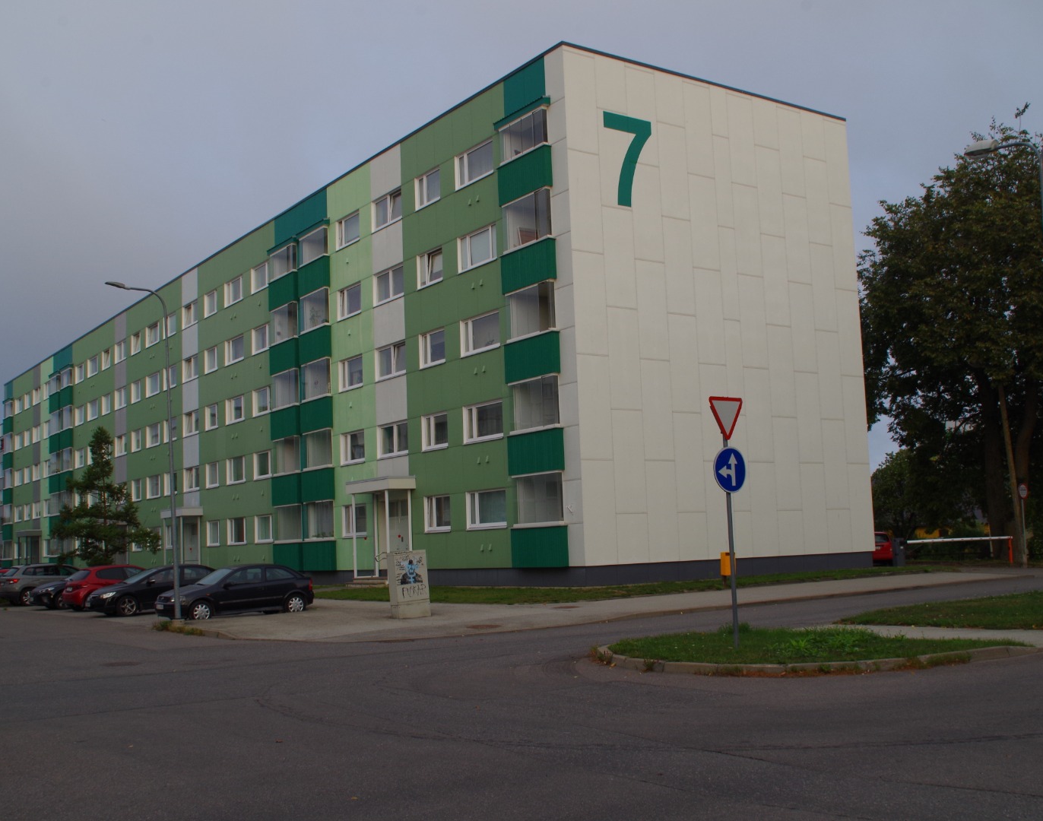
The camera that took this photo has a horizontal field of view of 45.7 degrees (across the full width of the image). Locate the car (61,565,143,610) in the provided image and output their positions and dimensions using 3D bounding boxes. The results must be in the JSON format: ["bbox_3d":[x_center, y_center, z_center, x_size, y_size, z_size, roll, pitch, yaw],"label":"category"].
[{"bbox_3d":[-13.630,6.040,42.300,3.970,1.460,1.740,3,-8,-37],"label":"car"}]

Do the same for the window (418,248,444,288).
[{"bbox_3d":[-3.048,-4.810,41.649,0.150,1.130,1.600,2,-8,-34],"label":"window"}]

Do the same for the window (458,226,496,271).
[{"bbox_3d":[-1.412,-5.142,39.208,0.150,1.130,2.200,2,-8,-34],"label":"window"}]

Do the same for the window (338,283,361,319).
[{"bbox_3d":[-6.510,-4.158,47.317,0.170,1.189,2.021,2,-8,-34],"label":"window"}]

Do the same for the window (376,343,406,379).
[{"bbox_3d":[-4.493,-1.683,43.289,0.160,1.125,2.209,2,-8,-34],"label":"window"}]

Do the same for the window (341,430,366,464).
[{"bbox_3d":[-6.301,1.418,46.709,0.170,1.232,1.999,2,-8,-34],"label":"window"}]

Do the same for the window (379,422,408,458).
[{"bbox_3d":[-4.488,1.020,43.441,0.150,1.130,2.120,2,-8,-34],"label":"window"}]

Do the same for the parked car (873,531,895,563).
[{"bbox_3d":[13.703,5.830,52.020,1.730,1.460,4.060,0,-7,-16],"label":"parked car"}]

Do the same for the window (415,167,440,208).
[{"bbox_3d":[-3.056,-7.401,41.429,0.160,1.125,1.626,2,-8,-34],"label":"window"}]

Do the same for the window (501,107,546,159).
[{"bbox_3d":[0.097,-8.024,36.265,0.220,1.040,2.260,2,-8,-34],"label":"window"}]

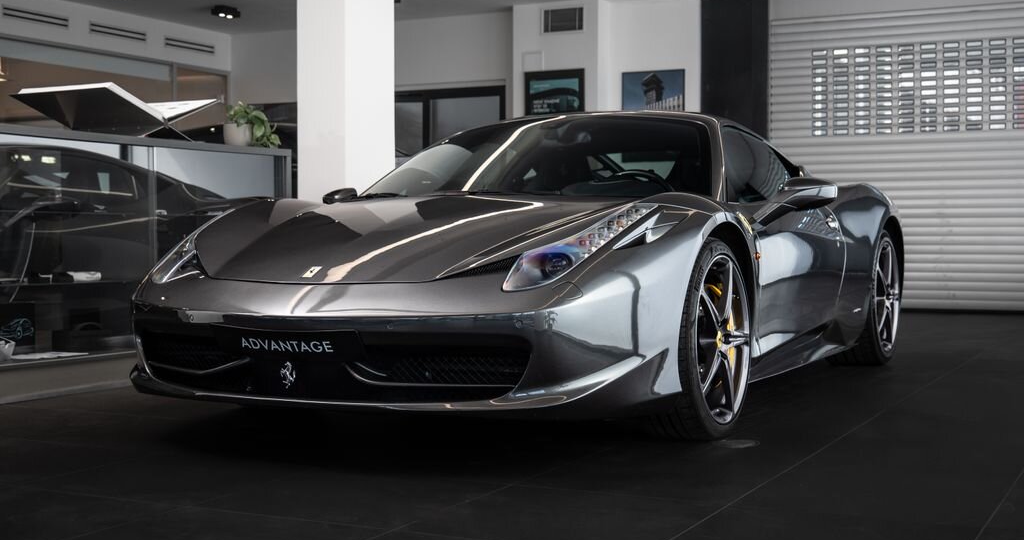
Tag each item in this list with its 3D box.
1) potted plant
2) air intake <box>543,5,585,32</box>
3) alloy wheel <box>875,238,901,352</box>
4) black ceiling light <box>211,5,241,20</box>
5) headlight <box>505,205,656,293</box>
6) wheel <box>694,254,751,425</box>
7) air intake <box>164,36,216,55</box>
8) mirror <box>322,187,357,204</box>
[{"bbox_3d":[-1.297,-0.722,6.560,0.210,0.245,0.260,1,2,27],"label":"potted plant"},{"bbox_3d":[0.463,-2.259,11.842,0.410,0.215,0.030,1,2,27],"label":"air intake"},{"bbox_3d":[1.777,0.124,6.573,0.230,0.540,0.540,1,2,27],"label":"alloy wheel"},{"bbox_3d":[-2.670,-2.406,12.213,0.140,0.085,0.240,1,2,27],"label":"black ceiling light"},{"bbox_3d":[0.218,-0.077,3.852,0.240,0.260,0.790,1,2,27],"label":"headlight"},{"bbox_3d":[0.590,0.218,4.205,0.210,0.540,0.540,1,2,27],"label":"wheel"},{"bbox_3d":[-3.271,-2.270,13.299,0.030,0.100,0.740,1,2,27],"label":"air intake"},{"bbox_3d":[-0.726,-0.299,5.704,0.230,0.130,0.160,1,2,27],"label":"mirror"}]

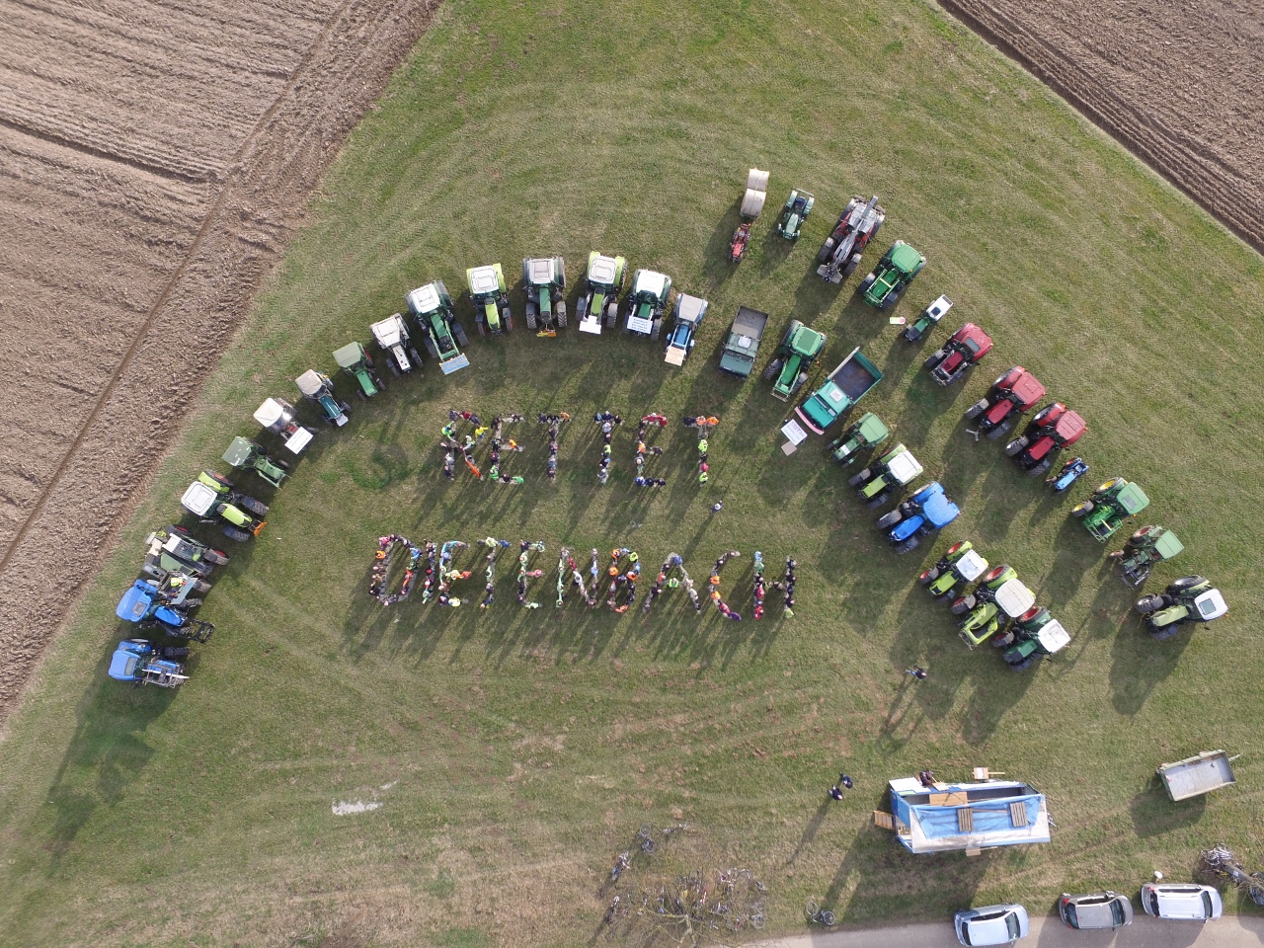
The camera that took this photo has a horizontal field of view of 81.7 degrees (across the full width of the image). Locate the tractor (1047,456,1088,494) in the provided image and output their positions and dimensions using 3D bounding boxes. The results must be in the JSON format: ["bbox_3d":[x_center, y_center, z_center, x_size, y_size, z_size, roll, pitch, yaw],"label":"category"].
[{"bbox_3d":[25.961,0.025,43.166,2.500,1.450,1.280,-40,83,-6],"label":"tractor"}]

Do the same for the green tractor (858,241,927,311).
[{"bbox_3d":[16.084,-12.295,45.270,2.250,2.800,4.650,38,85,3],"label":"green tractor"}]

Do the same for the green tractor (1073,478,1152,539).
[{"bbox_3d":[28.636,2.221,43.900,4.600,2.700,2.100,-38,83,-7],"label":"green tractor"}]

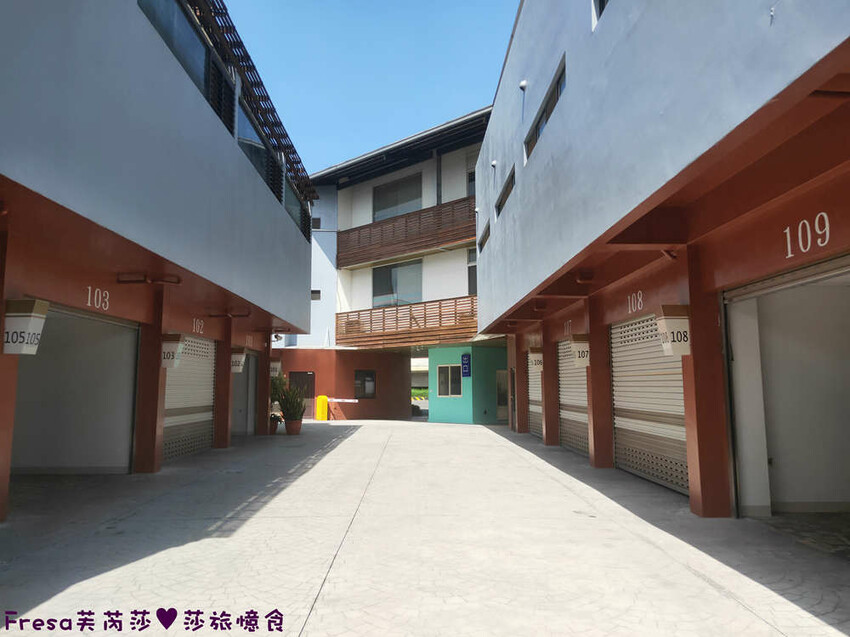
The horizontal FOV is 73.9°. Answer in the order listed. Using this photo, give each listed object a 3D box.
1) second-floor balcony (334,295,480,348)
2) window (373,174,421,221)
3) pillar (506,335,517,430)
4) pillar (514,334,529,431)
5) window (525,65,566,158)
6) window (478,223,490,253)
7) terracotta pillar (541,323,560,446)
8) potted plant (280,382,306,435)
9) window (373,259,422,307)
[{"bbox_3d":[-0.974,0.280,22.269,7.554,1.587,0.115,-6,-9,40],"label":"second-floor balcony"},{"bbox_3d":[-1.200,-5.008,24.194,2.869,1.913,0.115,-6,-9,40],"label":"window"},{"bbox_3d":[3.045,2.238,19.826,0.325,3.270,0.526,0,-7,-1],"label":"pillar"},{"bbox_3d":[3.153,2.139,18.433,0.344,3.136,0.363,0,-7,-1],"label":"pillar"},{"bbox_3d":[2.021,-3.366,9.513,0.105,0.478,2.964,0,-7,-1],"label":"window"},{"bbox_3d":[1.870,-2.423,17.421,0.105,0.478,2.964,0,-7,-1],"label":"window"},{"bbox_3d":[3.230,1.663,14.639,0.344,3.184,0.354,0,-7,-1],"label":"terracotta pillar"},{"bbox_3d":[-4.271,2.971,18.462,0.746,1.587,0.717,0,-7,-1],"label":"potted plant"},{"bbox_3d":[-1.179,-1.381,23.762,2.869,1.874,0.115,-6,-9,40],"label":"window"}]

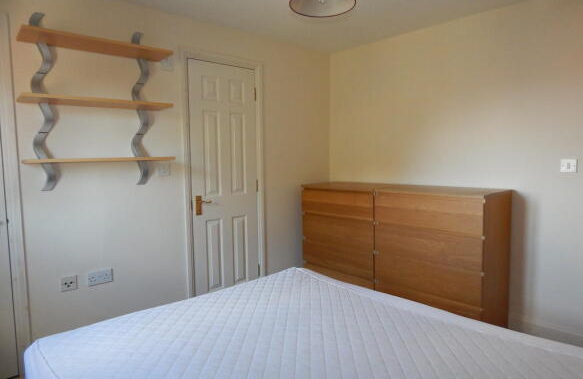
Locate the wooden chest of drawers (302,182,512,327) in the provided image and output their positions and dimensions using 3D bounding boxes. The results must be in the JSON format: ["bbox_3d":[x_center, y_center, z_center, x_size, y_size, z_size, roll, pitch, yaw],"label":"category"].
[{"bbox_3d":[0.833,0.488,3.171,0.480,1.000,1.600,-5,6,-42],"label":"wooden chest of drawers"}]

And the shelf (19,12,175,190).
[{"bbox_3d":[-1.148,-0.511,2.338,0.840,1.010,0.240,-5,6,-42],"label":"shelf"}]

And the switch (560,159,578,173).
[{"bbox_3d":[1.762,-0.148,2.461,0.012,0.086,0.086,-5,6,-42],"label":"switch"}]

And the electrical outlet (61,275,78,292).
[{"bbox_3d":[-1.357,0.576,2.367,0.086,0.086,0.012,-5,6,-42],"label":"electrical outlet"}]

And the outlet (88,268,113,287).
[{"bbox_3d":[-1.226,0.567,2.487,0.146,0.086,0.012,-5,6,-42],"label":"outlet"}]

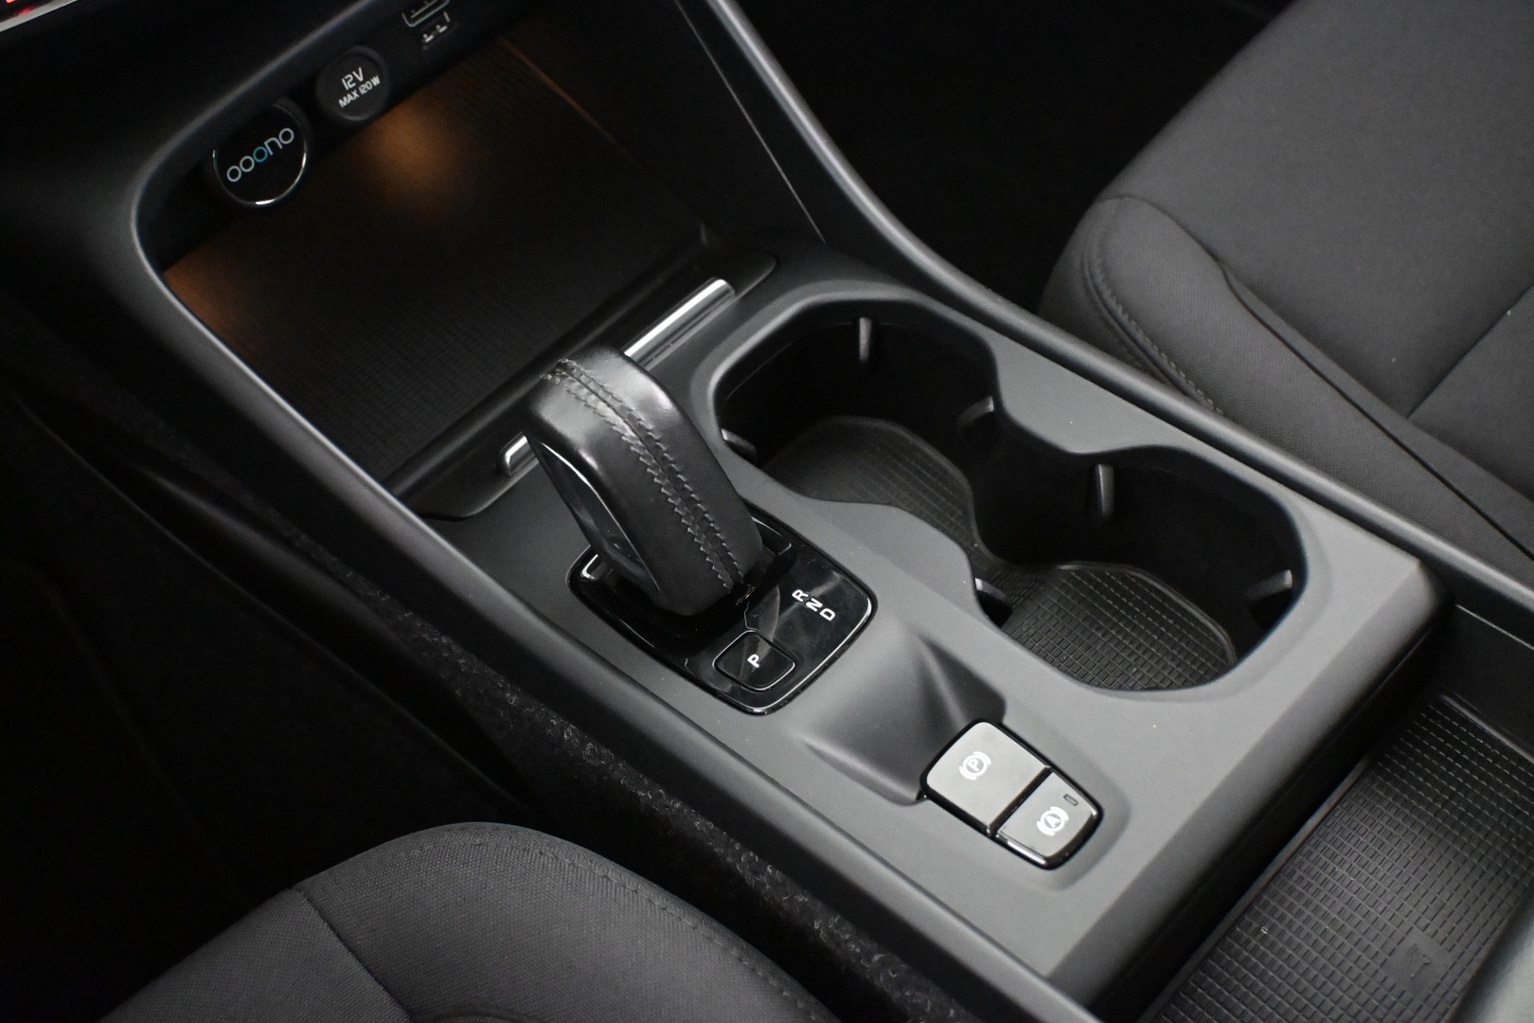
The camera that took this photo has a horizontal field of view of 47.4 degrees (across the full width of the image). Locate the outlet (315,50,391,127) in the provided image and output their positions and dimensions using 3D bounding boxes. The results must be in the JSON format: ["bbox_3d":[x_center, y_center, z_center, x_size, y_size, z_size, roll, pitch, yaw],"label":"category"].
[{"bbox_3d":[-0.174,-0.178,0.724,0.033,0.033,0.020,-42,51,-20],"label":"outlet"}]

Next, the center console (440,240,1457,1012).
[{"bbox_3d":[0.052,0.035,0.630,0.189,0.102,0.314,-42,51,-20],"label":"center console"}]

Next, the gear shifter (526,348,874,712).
[{"bbox_3d":[-0.031,-0.003,0.577,0.070,0.091,0.121,-42,51,-20],"label":"gear shifter"}]

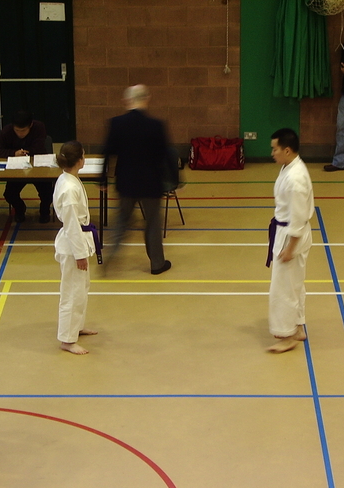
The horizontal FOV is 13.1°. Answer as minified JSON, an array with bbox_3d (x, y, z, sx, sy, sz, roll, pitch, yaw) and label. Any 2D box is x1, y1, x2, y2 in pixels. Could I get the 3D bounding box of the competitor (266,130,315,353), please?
[{"bbox_3d":[0.946,-0.035,11.994,0.400,1.800,0.500,-3,19,-9],"label":"competitor"}]

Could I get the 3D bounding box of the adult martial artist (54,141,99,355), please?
[{"bbox_3d":[-0.764,0.005,12.046,0.370,1.710,0.470,0,19,1],"label":"adult martial artist"}]

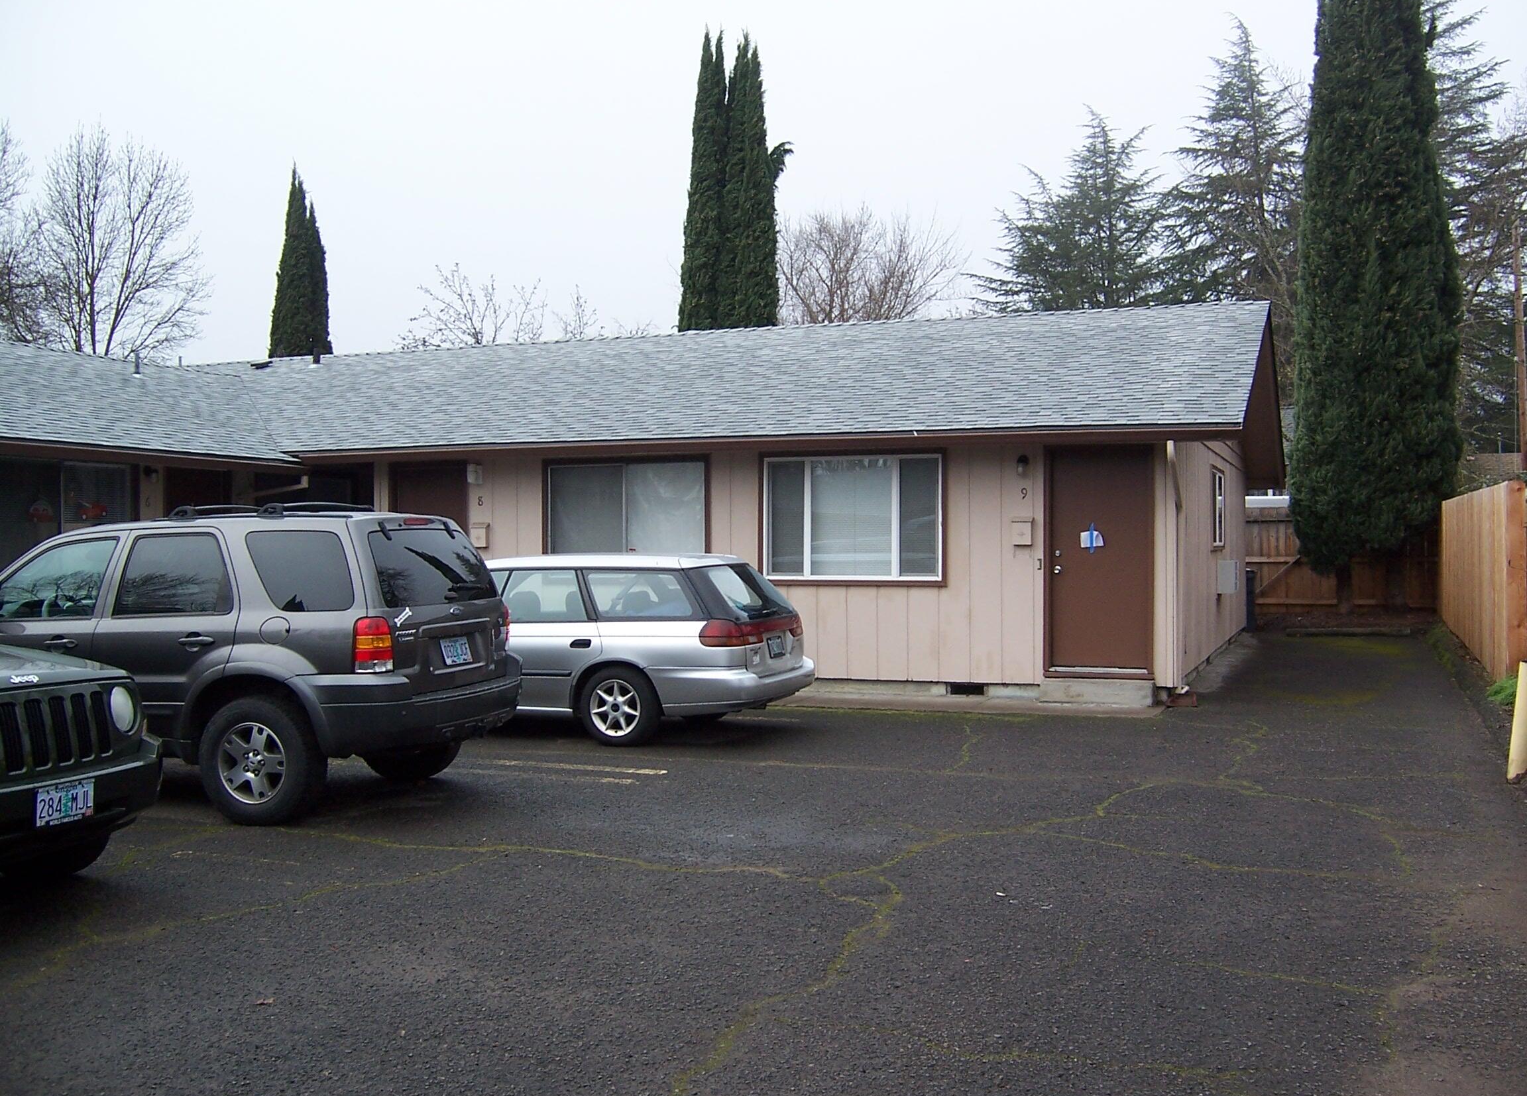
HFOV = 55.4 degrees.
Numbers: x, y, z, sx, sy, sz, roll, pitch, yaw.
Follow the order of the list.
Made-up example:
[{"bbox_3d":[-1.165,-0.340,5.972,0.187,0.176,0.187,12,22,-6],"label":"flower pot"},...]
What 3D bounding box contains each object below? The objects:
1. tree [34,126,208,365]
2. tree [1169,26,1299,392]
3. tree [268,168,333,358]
[{"bbox_3d":[-19.483,-5.701,43.949,5.500,14.050,5.500,0,1,0],"label":"tree"},{"bbox_3d":[16.492,-8.489,49.924,8.000,19.150,8.000,0,1,0],"label":"tree"},{"bbox_3d":[-12.439,-4.414,38.960,2.000,11.490,2.000,0,1,0],"label":"tree"}]

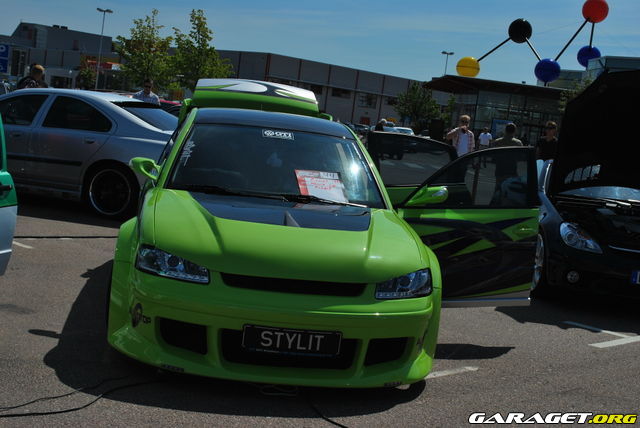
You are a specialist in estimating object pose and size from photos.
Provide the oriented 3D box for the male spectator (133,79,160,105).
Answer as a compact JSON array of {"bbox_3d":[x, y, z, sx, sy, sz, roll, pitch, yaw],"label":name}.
[{"bbox_3d":[-2.988,-1.409,15.702,0.500,1.740,0.320,5,7,-11],"label":"male spectator"}]

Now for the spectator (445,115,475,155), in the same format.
[{"bbox_3d":[2.780,-1.090,18.402,0.550,1.750,0.360,7,7,2],"label":"spectator"}]

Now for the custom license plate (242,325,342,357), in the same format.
[{"bbox_3d":[-0.144,0.670,4.903,0.528,0.125,0.025,5,7,-9],"label":"custom license plate"}]

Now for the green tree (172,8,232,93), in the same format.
[{"bbox_3d":[-5.189,-6.166,39.293,2.600,5.010,2.600,5,7,-8],"label":"green tree"}]

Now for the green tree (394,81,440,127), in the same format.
[{"bbox_3d":[5.482,-5.781,55.216,2.800,4.120,2.700,7,6,0],"label":"green tree"}]

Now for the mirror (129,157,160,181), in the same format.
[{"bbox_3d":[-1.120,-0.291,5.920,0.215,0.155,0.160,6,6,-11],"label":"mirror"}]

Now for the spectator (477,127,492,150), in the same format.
[{"bbox_3d":[6.708,-2.679,38.093,0.520,1.770,0.340,7,6,0],"label":"spectator"}]

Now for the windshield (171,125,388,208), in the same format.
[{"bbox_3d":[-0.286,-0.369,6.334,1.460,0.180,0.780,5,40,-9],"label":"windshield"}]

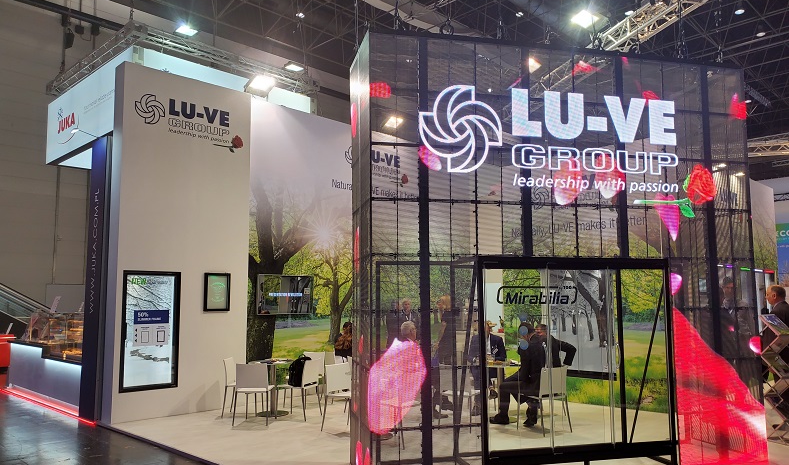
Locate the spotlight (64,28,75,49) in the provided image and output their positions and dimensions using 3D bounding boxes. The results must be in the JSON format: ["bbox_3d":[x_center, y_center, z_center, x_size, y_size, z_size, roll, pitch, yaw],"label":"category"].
[{"bbox_3d":[-5.761,-3.439,10.500,0.140,0.340,0.140,-6,-8,44],"label":"spotlight"}]

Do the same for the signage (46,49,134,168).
[{"bbox_3d":[-4.981,-1.910,9.578,3.726,1.132,0.160,-6,-8,44],"label":"signage"}]

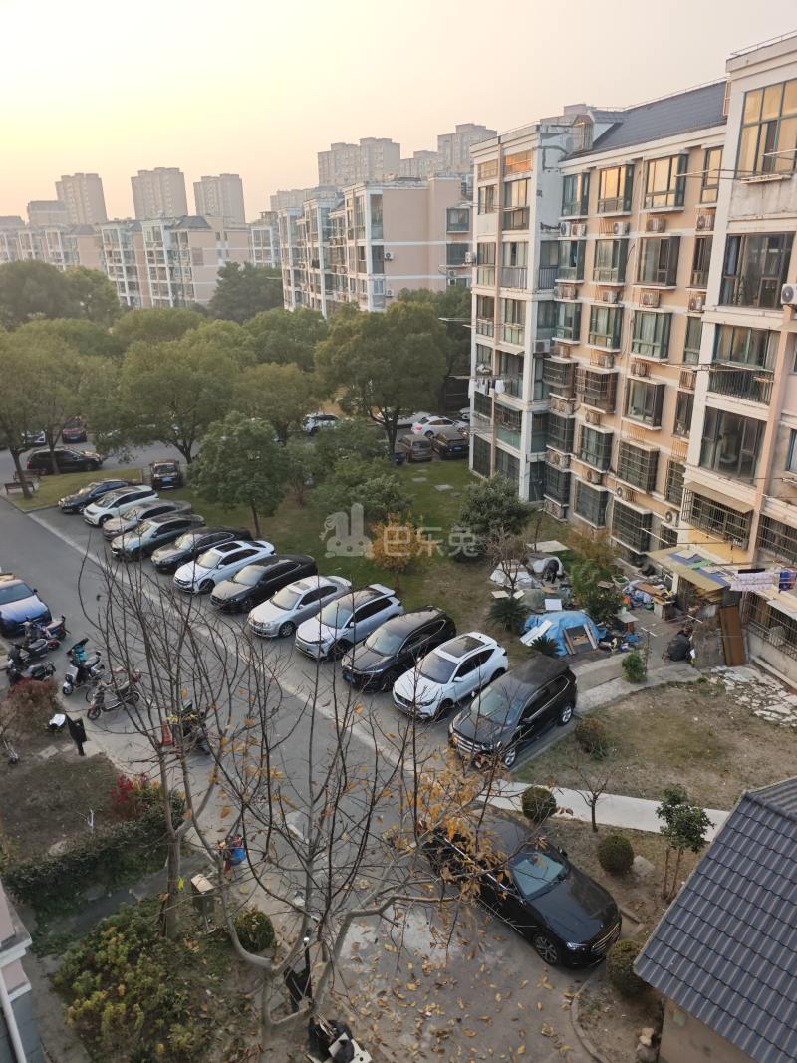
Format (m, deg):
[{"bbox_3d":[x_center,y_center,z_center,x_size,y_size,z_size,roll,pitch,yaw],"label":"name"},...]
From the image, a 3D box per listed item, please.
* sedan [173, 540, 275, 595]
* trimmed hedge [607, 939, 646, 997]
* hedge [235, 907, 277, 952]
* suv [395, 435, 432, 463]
[{"bbox_3d":[-8.123,1.515,34.553,4.631,1.474,1.801,-20,28,-39],"label":"sedan"},{"bbox_3d":[4.687,8.908,15.036,0.914,1.037,0.914,-8,22,-16],"label":"trimmed hedge"},{"bbox_3d":[-3.070,8.570,15.810,0.850,0.870,0.850,-8,22,-16],"label":"hedge"},{"bbox_3d":[1.081,-6.206,53.834,1.813,1.676,4.474,-7,22,-15],"label":"suv"}]

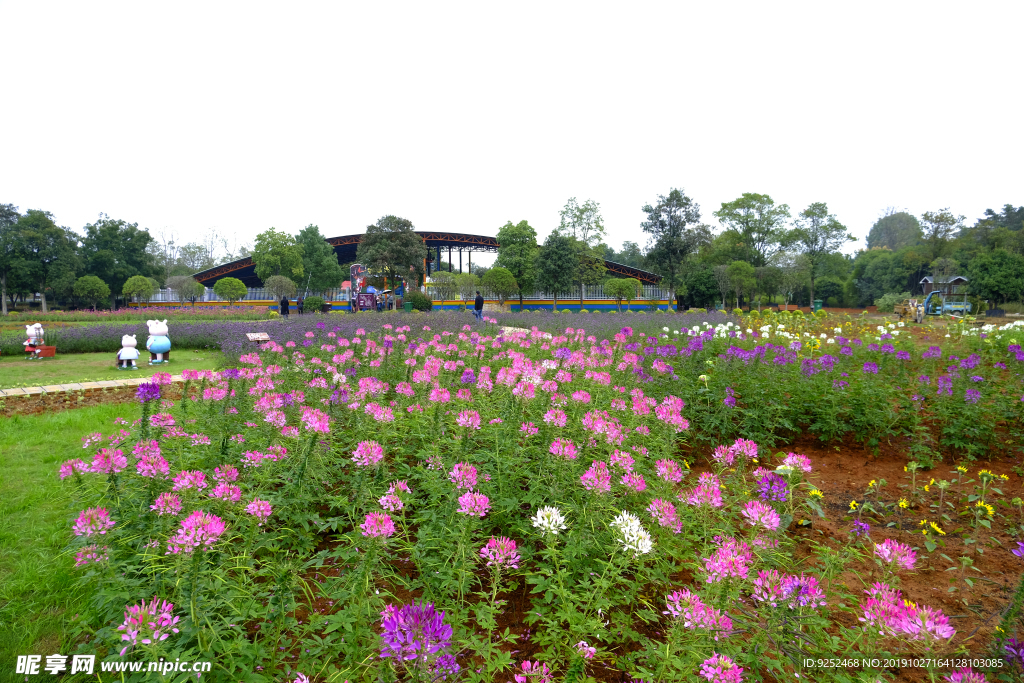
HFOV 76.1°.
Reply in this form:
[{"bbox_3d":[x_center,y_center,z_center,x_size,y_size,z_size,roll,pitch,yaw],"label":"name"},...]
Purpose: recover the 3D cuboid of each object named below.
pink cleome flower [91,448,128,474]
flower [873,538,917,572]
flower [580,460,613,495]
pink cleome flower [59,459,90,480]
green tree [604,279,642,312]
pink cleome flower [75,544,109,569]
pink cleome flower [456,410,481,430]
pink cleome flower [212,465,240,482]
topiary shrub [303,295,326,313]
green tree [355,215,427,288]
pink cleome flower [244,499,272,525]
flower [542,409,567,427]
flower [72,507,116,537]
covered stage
[{"bbox_3d":[-1.692,0.504,2.750,0.157,0.104,0.157,0,4,0],"label":"pink cleome flower"},{"bbox_3d":[1.129,0.630,1.927,0.115,0.090,0.109,0,4,0],"label":"flower"},{"bbox_3d":[0.387,0.624,3.000,0.144,0.148,0.144,0,4,0],"label":"flower"},{"bbox_3d":[-2.207,0.646,3.300,0.161,0.100,0.145,0,4,0],"label":"pink cleome flower"},{"bbox_3d":[9.457,-3.916,56.000,3.081,2.953,3.081,0,4,0],"label":"green tree"},{"bbox_3d":[-1.380,0.707,2.150,0.092,0.072,0.092,0,4,0],"label":"pink cleome flower"},{"bbox_3d":[-0.266,0.483,4.000,0.148,0.118,0.145,0,4,0],"label":"pink cleome flower"},{"bbox_3d":[-1.620,0.746,3.700,0.147,0.102,0.147,0,4,0],"label":"pink cleome flower"},{"bbox_3d":[-15.998,-3.038,53.000,1.823,1.417,1.701,0,4,0],"label":"topiary shrub"},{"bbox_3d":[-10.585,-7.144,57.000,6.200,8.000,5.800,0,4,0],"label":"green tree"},{"bbox_3d":[-1.220,0.818,3.150,0.135,0.110,0.135,0,4,0],"label":"pink cleome flower"},{"bbox_3d":[0.299,0.534,4.600,0.169,0.111,0.169,0,4,0],"label":"flower"},{"bbox_3d":[-1.340,0.578,2.100,0.122,0.088,0.120,0,4,0],"label":"flower"},{"bbox_3d":[-8.232,-7.340,71.658,45.447,7.614,18.000,0,4,0],"label":"covered stage"}]

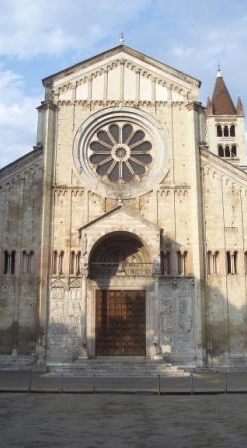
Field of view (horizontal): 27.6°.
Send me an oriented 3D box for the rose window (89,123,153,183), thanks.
[{"bbox_3d":[-0.155,-5.504,39.079,4.942,4.947,0.450,0,-14,-1],"label":"rose window"}]

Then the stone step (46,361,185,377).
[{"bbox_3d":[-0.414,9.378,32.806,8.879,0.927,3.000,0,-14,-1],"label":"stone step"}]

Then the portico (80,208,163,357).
[{"bbox_3d":[-0.243,4.116,35.290,5.796,10.393,2.500,0,-14,-1],"label":"portico"}]

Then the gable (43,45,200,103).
[{"bbox_3d":[-0.114,-11.816,40.404,12.399,5.028,1.000,0,-14,-1],"label":"gable"}]

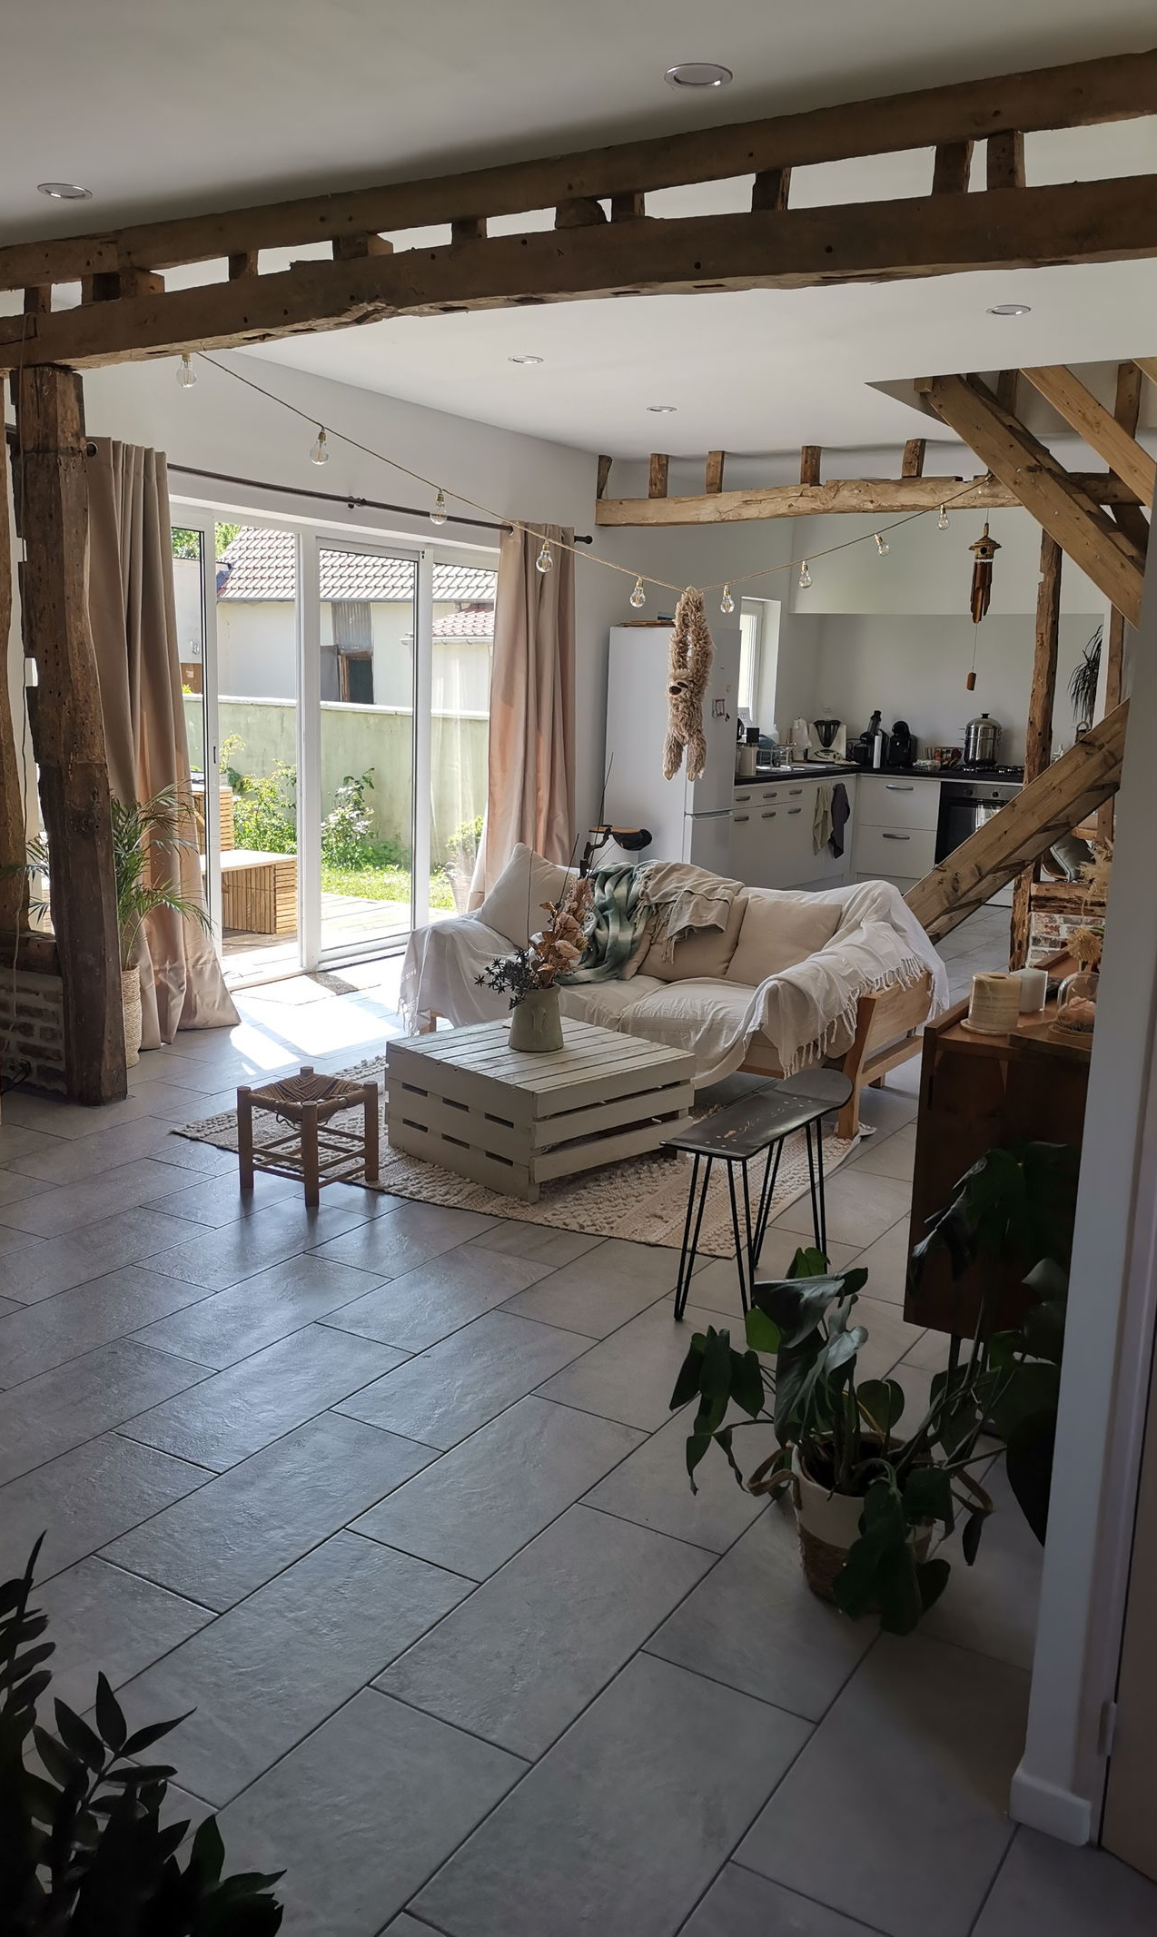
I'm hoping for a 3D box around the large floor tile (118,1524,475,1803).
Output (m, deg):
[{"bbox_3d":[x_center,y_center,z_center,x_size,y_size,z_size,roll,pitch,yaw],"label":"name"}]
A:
[{"bbox_3d":[-0.457,1.088,2.401,0.304,0.010,0.616,8,13,30],"label":"large floor tile"}]

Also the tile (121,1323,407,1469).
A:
[{"bbox_3d":[-0.633,0.885,3.146,0.300,0.010,0.600,9,13,30],"label":"tile"}]

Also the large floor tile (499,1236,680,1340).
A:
[{"bbox_3d":[0.084,0.795,3.791,0.300,0.010,0.600,9,13,31],"label":"large floor tile"}]

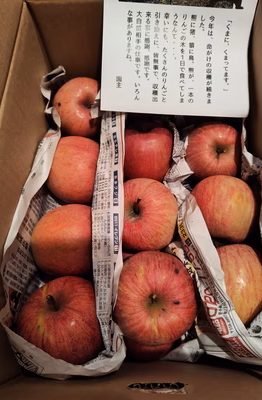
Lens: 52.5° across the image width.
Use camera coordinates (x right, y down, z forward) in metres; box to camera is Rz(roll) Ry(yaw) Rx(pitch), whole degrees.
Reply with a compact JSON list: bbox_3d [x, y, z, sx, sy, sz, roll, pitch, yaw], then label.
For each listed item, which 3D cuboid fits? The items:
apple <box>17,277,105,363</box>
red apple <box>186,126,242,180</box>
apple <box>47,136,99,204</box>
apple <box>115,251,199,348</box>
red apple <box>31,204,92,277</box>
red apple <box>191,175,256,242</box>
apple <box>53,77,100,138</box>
[{"bbox_3d":[-0.077,0.132,0.297,0.094,0.082,0.094,7,47,5],"label":"apple"},{"bbox_3d":[0.128,-0.073,0.406,0.084,0.073,0.084,0,99,3],"label":"red apple"},{"bbox_3d":[-0.071,-0.040,0.362,0.082,0.094,0.094,-13,44,27],"label":"apple"},{"bbox_3d":[0.025,0.106,0.293,0.095,0.082,0.095,-2,70,5],"label":"apple"},{"bbox_3d":[-0.076,0.051,0.334,0.080,0.092,0.092,-13,44,27],"label":"red apple"},{"bbox_3d":[0.118,0.012,0.351,0.077,0.089,0.089,22,79,-32],"label":"red apple"},{"bbox_3d":[-0.073,-0.144,0.419,0.091,0.079,0.091,-3,97,-27],"label":"apple"}]

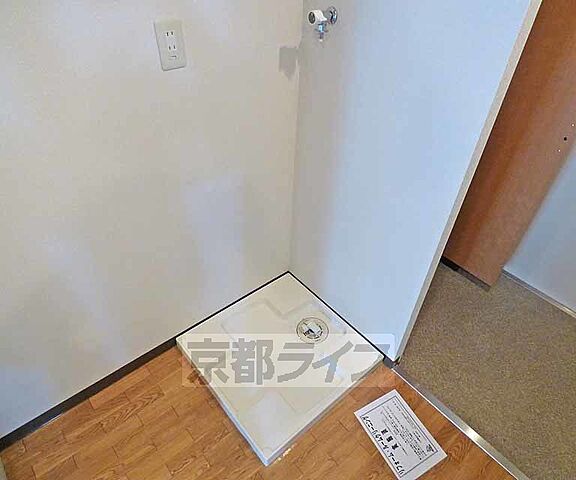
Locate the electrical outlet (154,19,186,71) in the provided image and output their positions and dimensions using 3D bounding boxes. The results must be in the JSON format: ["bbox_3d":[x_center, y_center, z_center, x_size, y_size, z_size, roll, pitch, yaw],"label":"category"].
[{"bbox_3d":[-0.329,-0.548,0.976,0.074,0.120,0.010,-27,46,-32],"label":"electrical outlet"}]

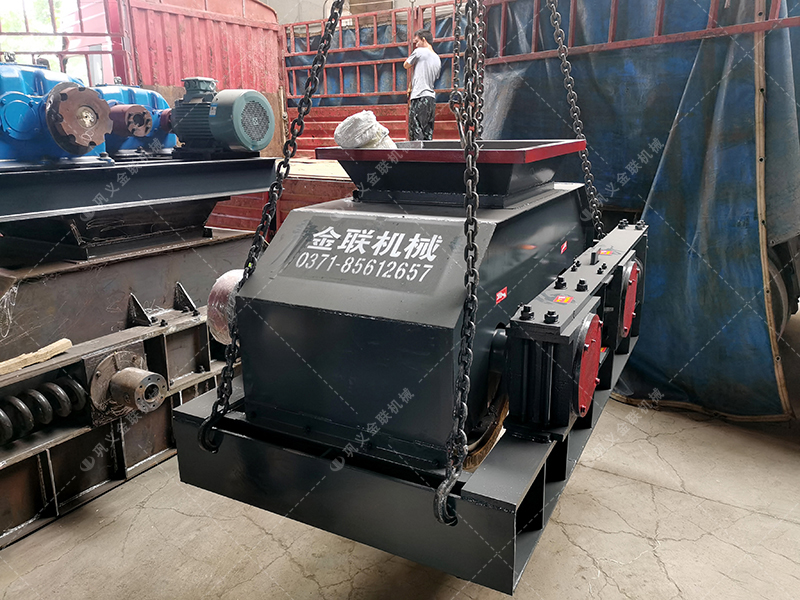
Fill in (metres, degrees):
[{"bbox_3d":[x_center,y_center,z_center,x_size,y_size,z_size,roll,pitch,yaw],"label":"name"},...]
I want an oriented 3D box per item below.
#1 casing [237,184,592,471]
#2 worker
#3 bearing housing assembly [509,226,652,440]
[{"bbox_3d":[0.202,-0.080,2.111,0.627,0.559,1.540,7,18,28],"label":"casing"},{"bbox_3d":[0.294,-2.530,7.632,0.320,1.680,0.480,7,18,27],"label":"worker"},{"bbox_3d":[0.765,-0.003,2.252,0.192,0.328,1.677,7,18,28],"label":"bearing housing assembly"}]

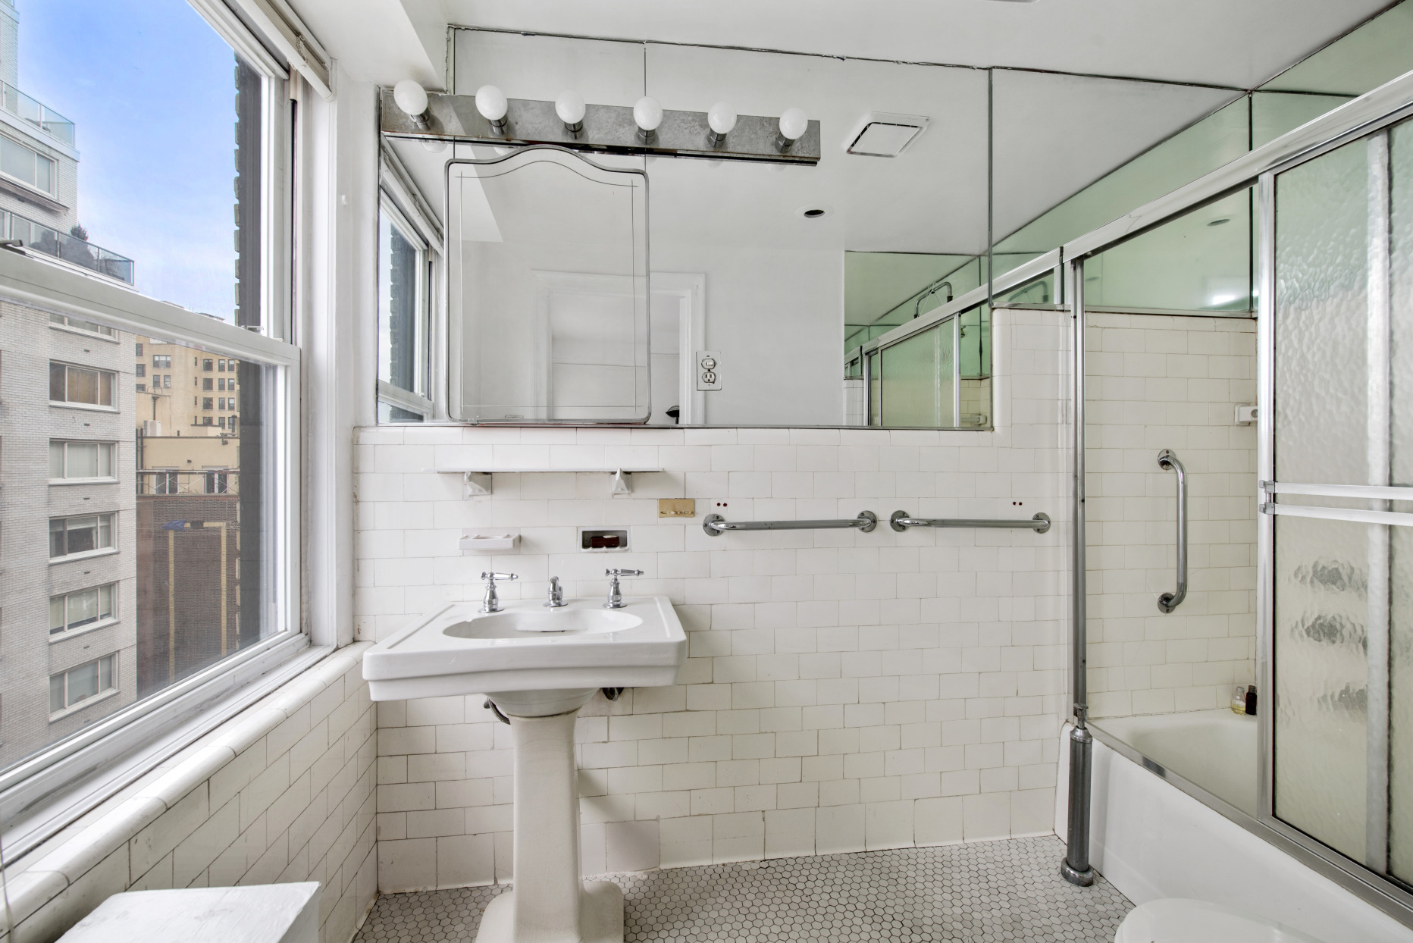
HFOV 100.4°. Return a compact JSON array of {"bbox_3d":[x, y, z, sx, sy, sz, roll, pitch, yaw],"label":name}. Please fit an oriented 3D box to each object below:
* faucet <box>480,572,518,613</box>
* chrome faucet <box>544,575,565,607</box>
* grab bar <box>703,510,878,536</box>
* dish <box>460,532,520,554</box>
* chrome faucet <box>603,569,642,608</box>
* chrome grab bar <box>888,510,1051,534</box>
[{"bbox_3d":[-0.535,0.310,1.518,0.104,0.102,0.062,0,1,-2],"label":"faucet"},{"bbox_3d":[-0.401,0.320,1.564,0.062,0.080,0.080,0,1,-2],"label":"chrome faucet"},{"bbox_3d":[0.257,0.154,1.704,0.530,0.068,0.065,0,1,-7],"label":"grab bar"},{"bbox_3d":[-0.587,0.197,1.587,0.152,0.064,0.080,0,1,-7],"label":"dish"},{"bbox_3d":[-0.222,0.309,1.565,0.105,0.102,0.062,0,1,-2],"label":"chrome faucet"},{"bbox_3d":[0.823,0.157,1.778,0.532,0.068,0.065,0,1,-7],"label":"chrome grab bar"}]

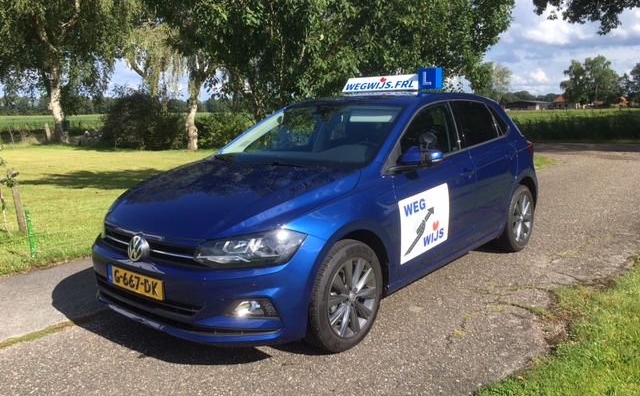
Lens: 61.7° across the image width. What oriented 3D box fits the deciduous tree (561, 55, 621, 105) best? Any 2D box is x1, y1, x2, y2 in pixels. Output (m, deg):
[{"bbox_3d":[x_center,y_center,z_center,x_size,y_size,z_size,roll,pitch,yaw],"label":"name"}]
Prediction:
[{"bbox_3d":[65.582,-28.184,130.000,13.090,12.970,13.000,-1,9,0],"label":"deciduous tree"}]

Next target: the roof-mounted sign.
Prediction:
[{"bbox_3d":[0.588,-0.954,4.419,0.940,0.180,0.220,7,12,40],"label":"roof-mounted sign"}]

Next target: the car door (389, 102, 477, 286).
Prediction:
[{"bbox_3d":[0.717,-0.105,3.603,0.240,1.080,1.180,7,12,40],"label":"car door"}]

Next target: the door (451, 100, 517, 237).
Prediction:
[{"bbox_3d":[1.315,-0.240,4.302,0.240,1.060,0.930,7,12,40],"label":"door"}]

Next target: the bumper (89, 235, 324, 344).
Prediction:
[{"bbox_3d":[-0.810,0.412,3.011,1.720,0.500,0.530,7,12,40],"label":"bumper"}]

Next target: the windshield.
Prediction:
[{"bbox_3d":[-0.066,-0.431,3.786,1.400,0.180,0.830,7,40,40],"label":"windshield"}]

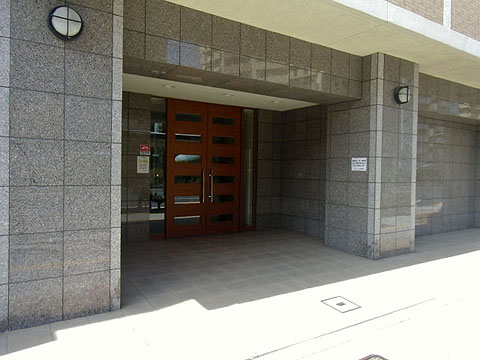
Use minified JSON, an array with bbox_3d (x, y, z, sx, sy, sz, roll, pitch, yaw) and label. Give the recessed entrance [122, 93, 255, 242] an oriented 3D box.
[{"bbox_3d":[-0.823,-0.226,7.008,3.038,2.849,0.405,0,1,-30],"label":"recessed entrance"}]

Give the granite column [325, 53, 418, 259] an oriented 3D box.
[{"bbox_3d":[2.373,-0.385,6.070,1.121,3.281,1.121,0,1,-30],"label":"granite column"}]

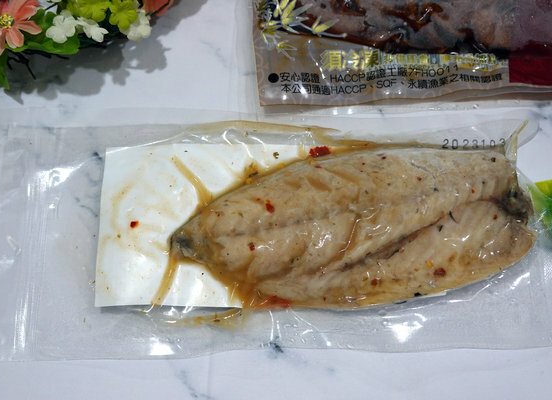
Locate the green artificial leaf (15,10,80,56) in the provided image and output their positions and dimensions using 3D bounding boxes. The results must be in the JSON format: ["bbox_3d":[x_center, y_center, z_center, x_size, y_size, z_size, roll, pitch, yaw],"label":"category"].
[{"bbox_3d":[-0.128,-0.093,0.510,0.037,0.012,0.022,-6,82,-1],"label":"green artificial leaf"}]

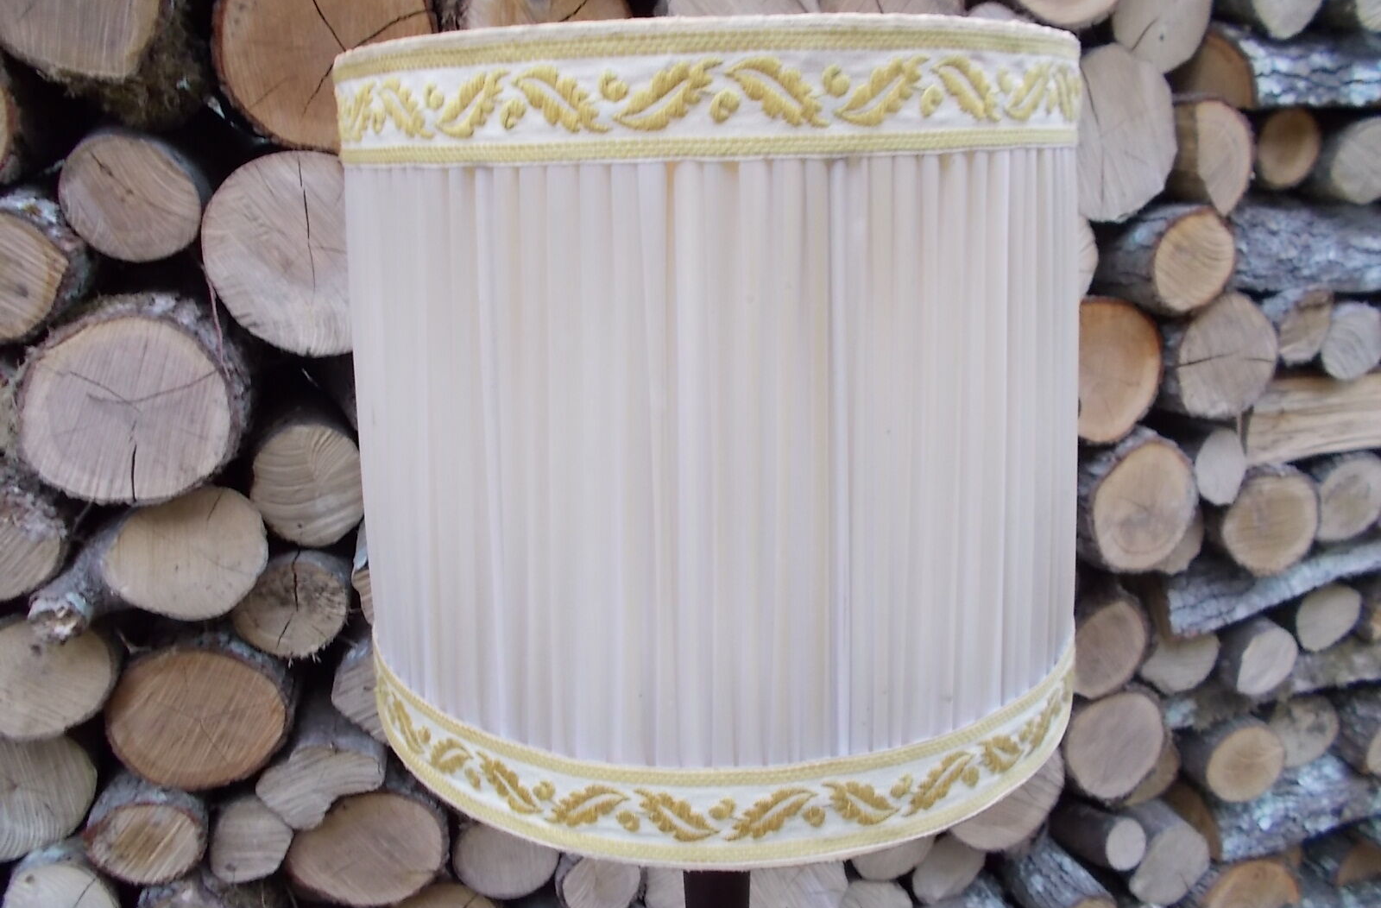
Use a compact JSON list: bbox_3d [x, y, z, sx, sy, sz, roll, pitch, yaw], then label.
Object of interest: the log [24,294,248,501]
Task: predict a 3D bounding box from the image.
[{"bbox_3d":[-0.496,-0.076,0.987,0.165,0.162,0.340,-6,16,-15],"label":"log"}]

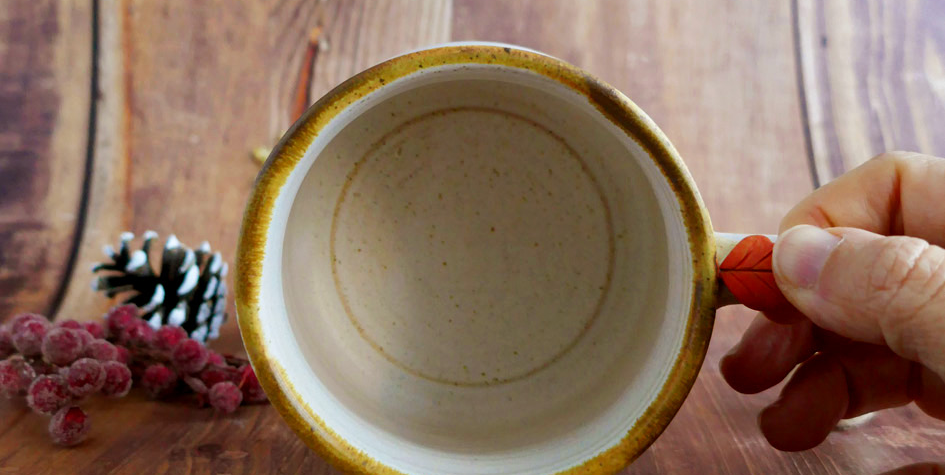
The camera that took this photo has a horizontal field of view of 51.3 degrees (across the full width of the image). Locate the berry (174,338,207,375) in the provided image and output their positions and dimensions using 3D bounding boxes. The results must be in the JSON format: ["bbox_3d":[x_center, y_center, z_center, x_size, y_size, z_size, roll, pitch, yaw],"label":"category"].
[{"bbox_3d":[-0.068,0.029,0.237,0.009,0.009,0.009,-1,10,0],"label":"berry"}]

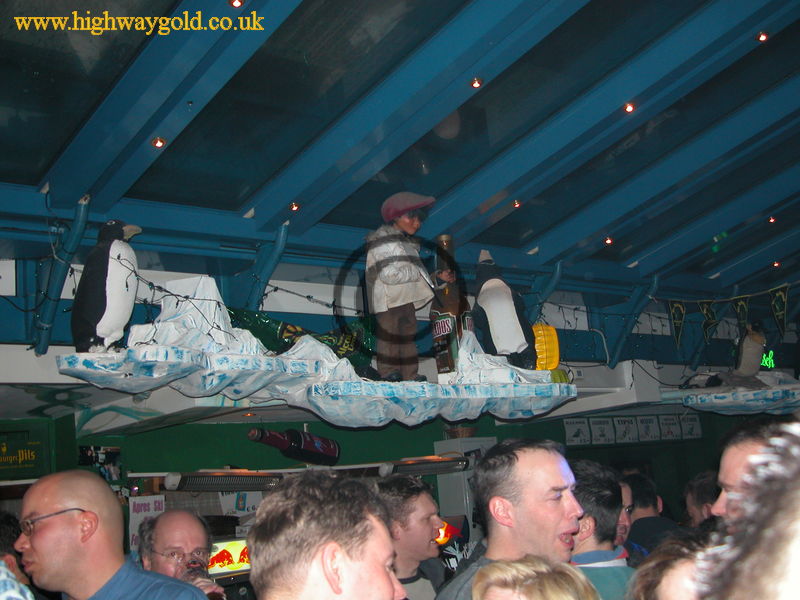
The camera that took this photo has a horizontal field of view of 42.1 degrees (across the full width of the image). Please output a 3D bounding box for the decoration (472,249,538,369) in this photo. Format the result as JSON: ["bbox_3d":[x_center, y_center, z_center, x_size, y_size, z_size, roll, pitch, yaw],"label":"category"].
[{"bbox_3d":[0.503,0.046,5.050,0.260,0.550,0.250,-13,-10,7],"label":"decoration"}]

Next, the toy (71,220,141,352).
[{"bbox_3d":[-1.189,-0.054,4.200,0.260,0.520,0.220,-7,-10,15],"label":"toy"}]

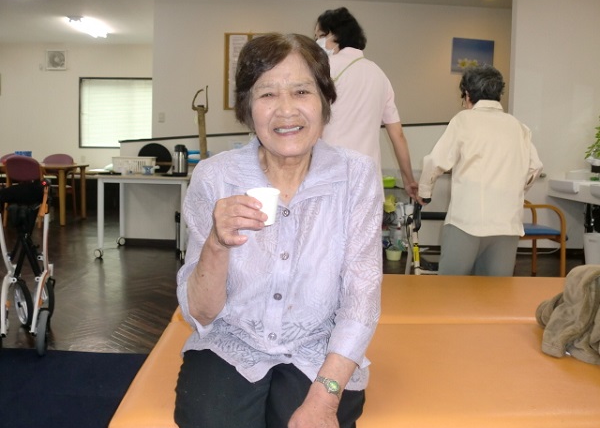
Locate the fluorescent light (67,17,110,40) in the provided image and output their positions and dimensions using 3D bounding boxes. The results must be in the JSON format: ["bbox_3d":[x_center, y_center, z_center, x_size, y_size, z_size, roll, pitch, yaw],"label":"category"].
[{"bbox_3d":[-2.806,-2.475,8.050,0.240,0.110,1.240,1,5,-2],"label":"fluorescent light"}]

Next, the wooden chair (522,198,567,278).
[{"bbox_3d":[1.680,0.142,4.680,0.570,0.790,0.550,2,5,0],"label":"wooden chair"}]

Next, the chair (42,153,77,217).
[{"bbox_3d":[-3.292,-0.352,8.280,0.530,0.820,0.550,1,6,-10],"label":"chair"}]

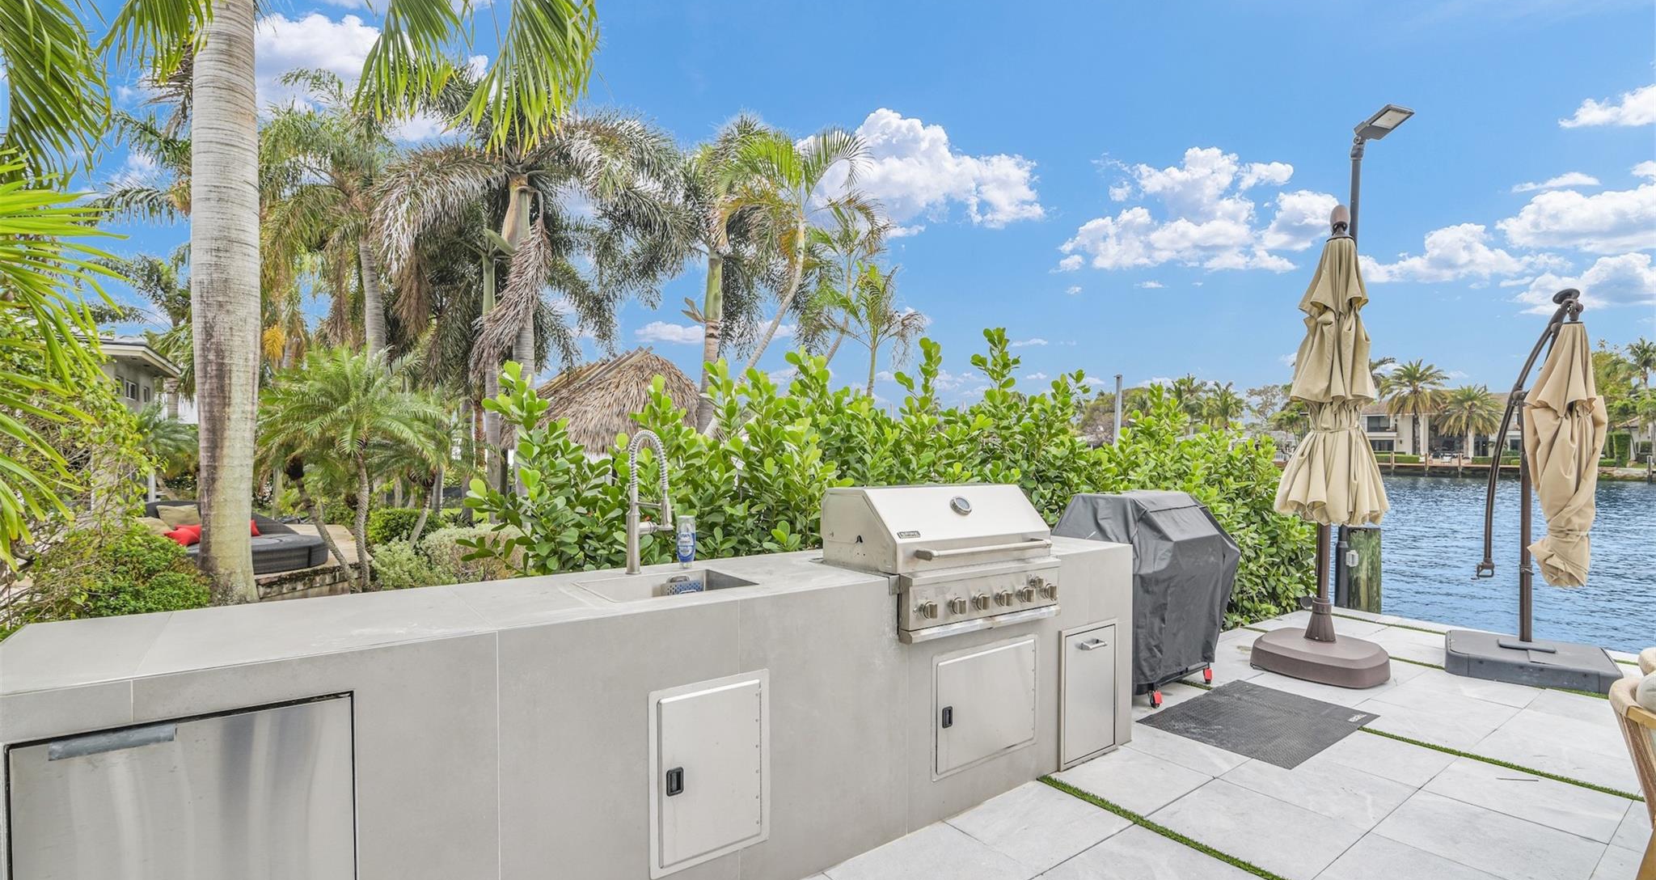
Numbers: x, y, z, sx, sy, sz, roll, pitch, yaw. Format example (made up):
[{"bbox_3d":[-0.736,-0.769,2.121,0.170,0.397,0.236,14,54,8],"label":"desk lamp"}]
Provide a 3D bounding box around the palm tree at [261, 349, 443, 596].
[{"bbox_3d":[-5.160,0.350,8.000,2.050,2.700,2.050,0,-1,0],"label":"palm tree"}]

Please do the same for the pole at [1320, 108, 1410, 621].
[{"bbox_3d":[5.060,-0.720,6.930,0.400,4.850,0.550,0,-1,-27],"label":"pole"}]

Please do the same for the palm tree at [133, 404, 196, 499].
[{"bbox_3d":[-9.424,0.378,10.500,1.400,1.840,1.400,1,-1,-42],"label":"palm tree"}]

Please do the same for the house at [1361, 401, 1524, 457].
[{"bbox_3d":[71.300,-1.500,83.600,12.000,7.600,17.000,1,-1,-36],"label":"house"}]

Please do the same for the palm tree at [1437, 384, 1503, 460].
[{"bbox_3d":[68.017,-1.880,78.000,5.500,8.160,5.500,0,-1,41],"label":"palm tree"}]

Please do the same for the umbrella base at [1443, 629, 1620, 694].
[{"bbox_3d":[4.660,1.465,4.930,0.820,0.130,0.860,0,-1,42],"label":"umbrella base"}]

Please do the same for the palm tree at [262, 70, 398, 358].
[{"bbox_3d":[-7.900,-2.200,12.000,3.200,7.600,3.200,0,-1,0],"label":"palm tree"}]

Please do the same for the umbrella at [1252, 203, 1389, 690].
[{"bbox_3d":[3.440,-0.030,5.060,0.770,3.130,0.720,0,-1,43],"label":"umbrella"}]

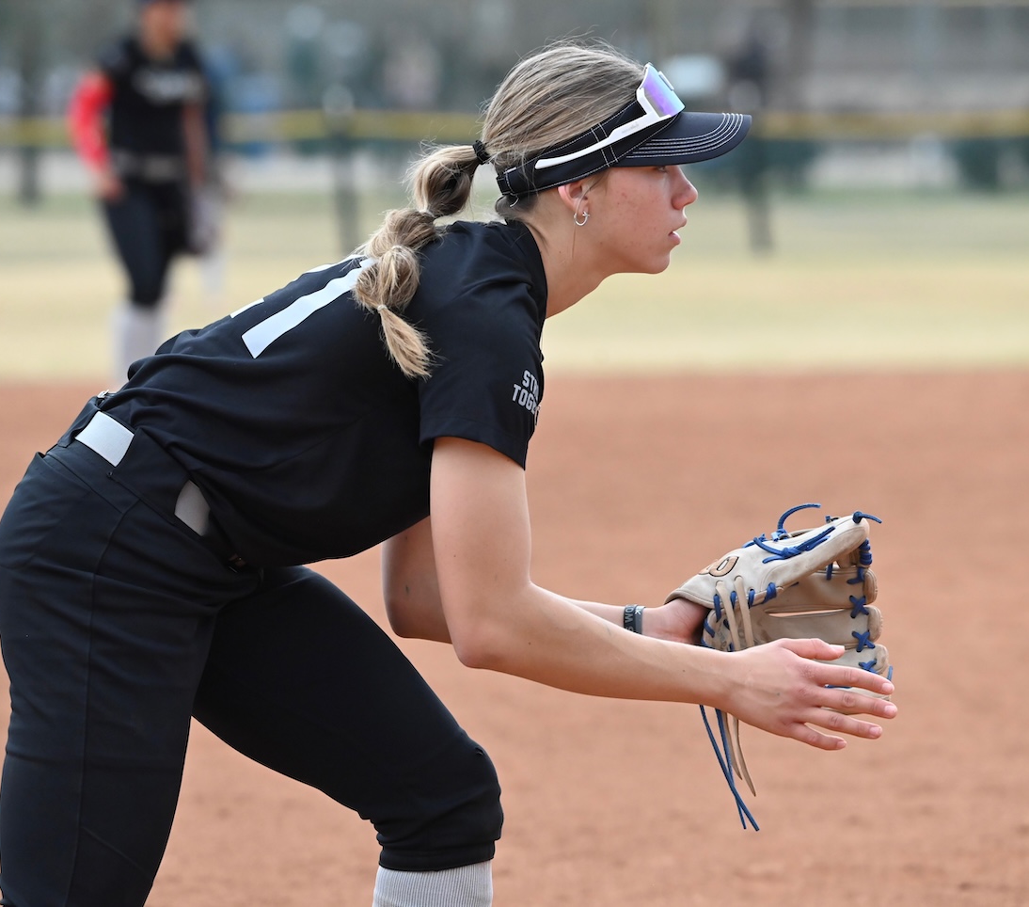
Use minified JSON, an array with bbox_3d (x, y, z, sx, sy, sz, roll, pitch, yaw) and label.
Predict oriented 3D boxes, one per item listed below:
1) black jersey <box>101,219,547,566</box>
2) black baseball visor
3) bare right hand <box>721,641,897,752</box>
[{"bbox_3d":[-0.175,-0.059,9.650,0.455,0.285,0.430,-31,9,0],"label":"black jersey"},{"bbox_3d":[0.105,-0.331,9.650,0.272,0.112,0.185,-17,2,-2],"label":"black baseball visor"},{"bbox_3d":[0.297,0.243,9.550,0.182,0.102,0.065,12,0,-3],"label":"bare right hand"}]

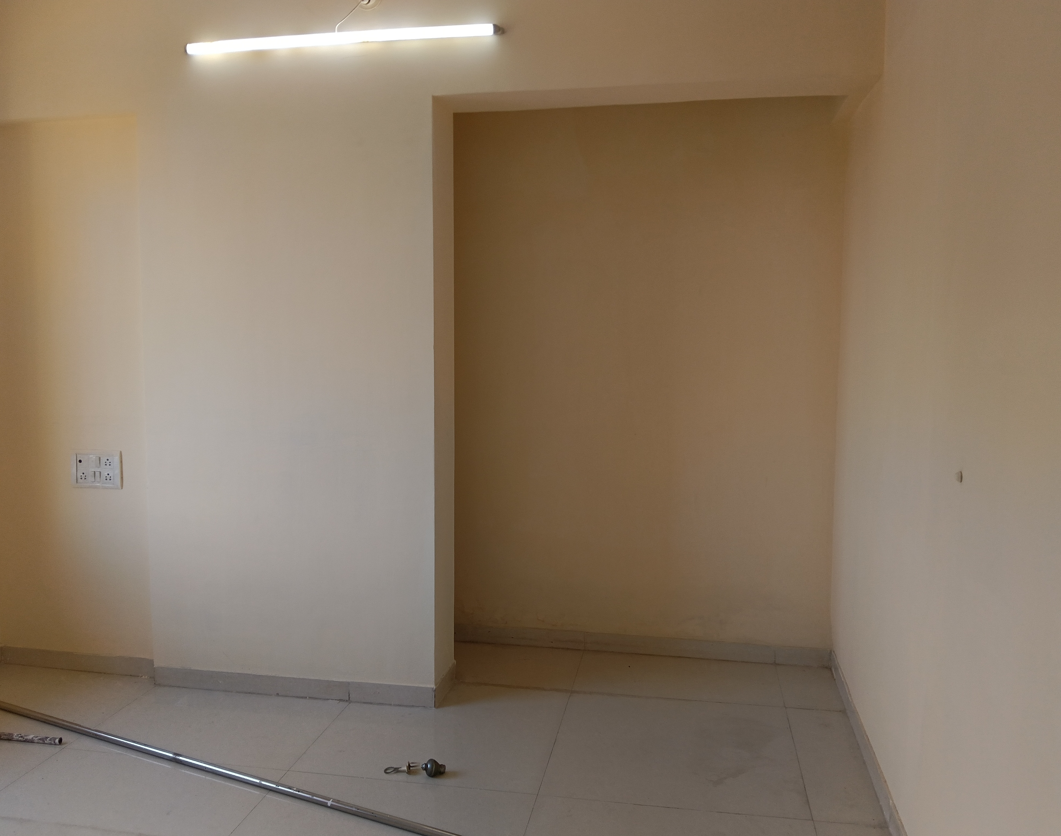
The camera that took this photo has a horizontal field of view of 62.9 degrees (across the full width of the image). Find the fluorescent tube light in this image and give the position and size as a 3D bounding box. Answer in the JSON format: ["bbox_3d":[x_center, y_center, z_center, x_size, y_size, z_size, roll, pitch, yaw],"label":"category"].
[{"bbox_3d":[-0.675,-1.331,3.057,1.175,0.037,0.036,1,5,10],"label":"fluorescent tube light"}]

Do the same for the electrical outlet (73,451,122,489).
[{"bbox_3d":[-1.737,0.206,3.482,0.216,0.154,0.018,1,5,10],"label":"electrical outlet"}]

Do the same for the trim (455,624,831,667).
[{"bbox_3d":[0.466,0.996,3.807,1.635,0.081,0.018,1,5,10],"label":"trim"}]

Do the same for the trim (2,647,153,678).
[{"bbox_3d":[-1.870,1.003,3.587,0.707,0.075,0.018,1,5,10],"label":"trim"}]

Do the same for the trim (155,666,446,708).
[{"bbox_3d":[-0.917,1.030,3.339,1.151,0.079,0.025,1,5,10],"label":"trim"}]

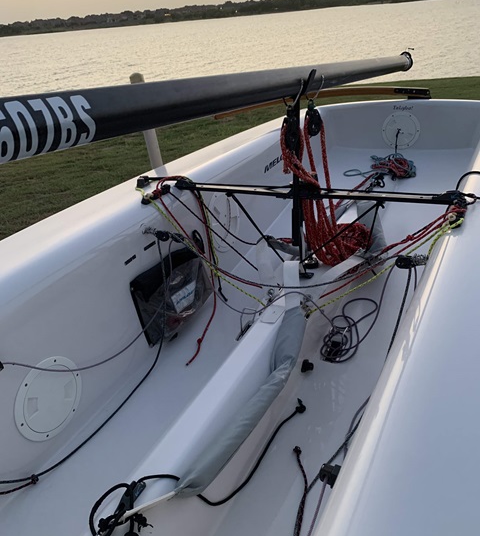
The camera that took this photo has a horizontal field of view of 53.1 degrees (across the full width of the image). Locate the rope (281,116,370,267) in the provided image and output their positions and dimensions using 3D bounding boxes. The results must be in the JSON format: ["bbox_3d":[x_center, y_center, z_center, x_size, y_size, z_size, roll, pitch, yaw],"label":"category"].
[{"bbox_3d":[0.298,-0.257,1.621,0.237,0.505,0.299,9,31,24],"label":"rope"}]

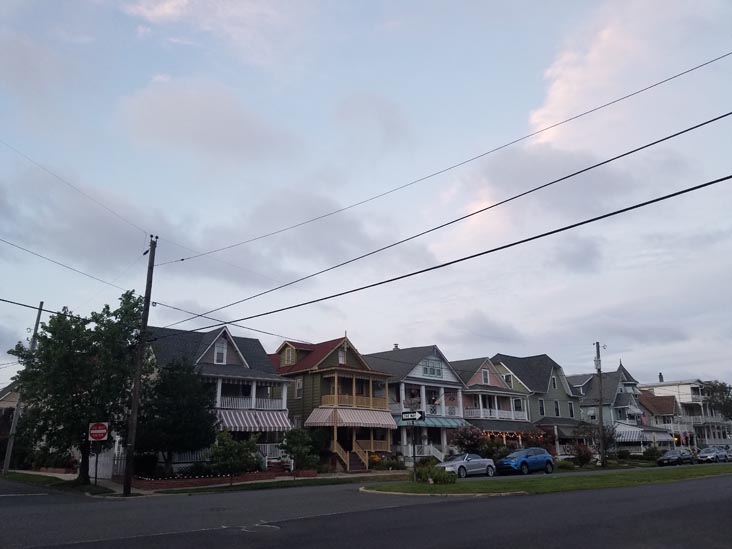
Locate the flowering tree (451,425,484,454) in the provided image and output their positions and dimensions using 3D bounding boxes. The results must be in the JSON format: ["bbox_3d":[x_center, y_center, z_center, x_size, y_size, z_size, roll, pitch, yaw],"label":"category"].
[{"bbox_3d":[7.540,12.622,40.310,2.570,3.140,2.570,14,-23,-39],"label":"flowering tree"}]

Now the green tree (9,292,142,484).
[{"bbox_3d":[-13.983,5.351,27.126,6.040,9.332,6.040,15,-23,-40],"label":"green tree"}]

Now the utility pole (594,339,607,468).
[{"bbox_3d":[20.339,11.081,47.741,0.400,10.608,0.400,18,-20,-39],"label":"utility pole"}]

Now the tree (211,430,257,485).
[{"bbox_3d":[-5.960,8.193,24.593,2.040,2.340,2.040,14,-23,-39],"label":"tree"}]

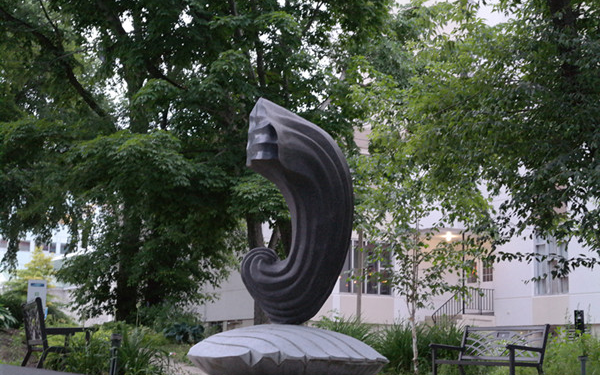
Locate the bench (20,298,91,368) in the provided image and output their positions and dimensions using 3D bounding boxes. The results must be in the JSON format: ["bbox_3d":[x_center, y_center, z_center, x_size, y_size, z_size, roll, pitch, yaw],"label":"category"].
[{"bbox_3d":[-2.232,1.466,10.422,0.584,0.846,1.390,4,-9,-18],"label":"bench"}]

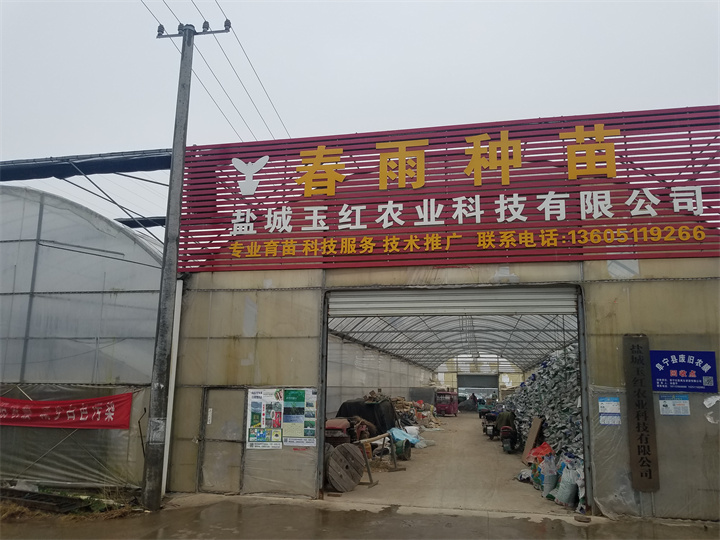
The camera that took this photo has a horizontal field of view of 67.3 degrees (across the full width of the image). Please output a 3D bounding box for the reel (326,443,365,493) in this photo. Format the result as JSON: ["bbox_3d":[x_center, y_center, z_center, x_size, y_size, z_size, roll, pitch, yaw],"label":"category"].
[{"bbox_3d":[-0.343,3.175,8.782,0.740,0.740,0.460,12,-16,-40],"label":"reel"}]

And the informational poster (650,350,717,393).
[{"bbox_3d":[4.387,1.376,7.312,0.790,0.535,0.015,-1,-12,12],"label":"informational poster"}]

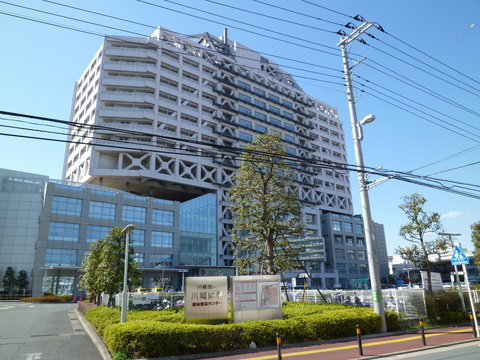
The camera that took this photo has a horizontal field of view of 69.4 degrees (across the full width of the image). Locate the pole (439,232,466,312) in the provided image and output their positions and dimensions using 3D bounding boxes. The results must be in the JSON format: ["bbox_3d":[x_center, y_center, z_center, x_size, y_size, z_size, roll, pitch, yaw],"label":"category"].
[{"bbox_3d":[10.805,4.674,17.269,1.750,4.050,0.350,7,-18,-27],"label":"pole"}]

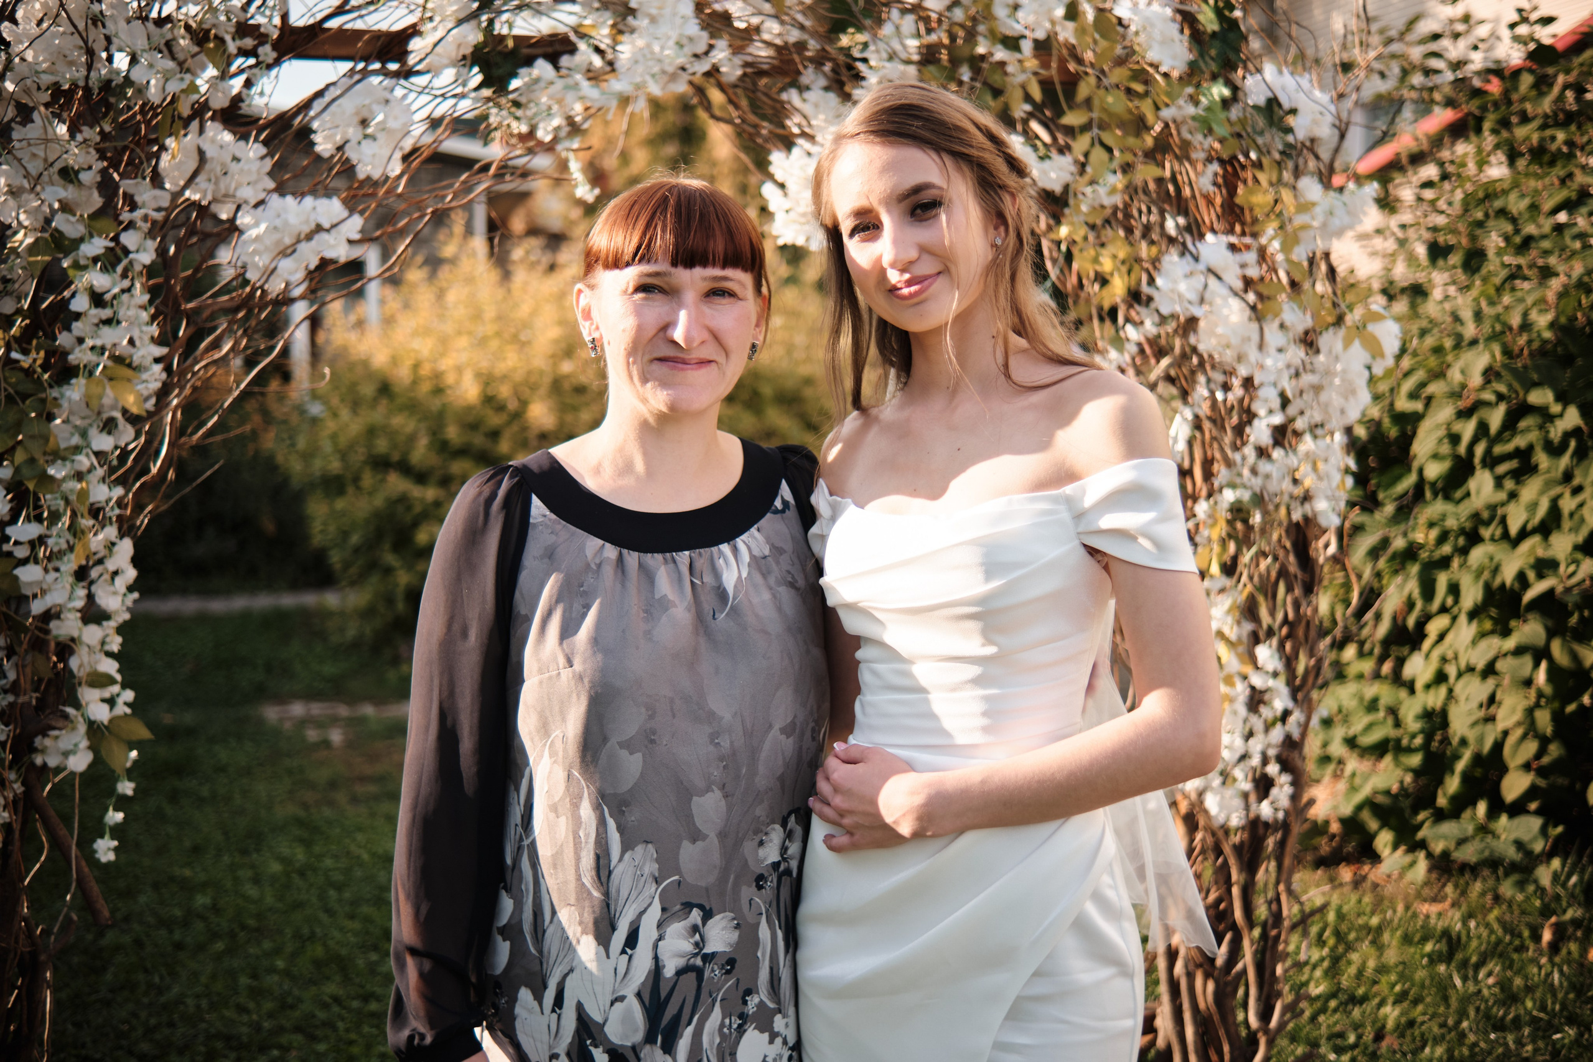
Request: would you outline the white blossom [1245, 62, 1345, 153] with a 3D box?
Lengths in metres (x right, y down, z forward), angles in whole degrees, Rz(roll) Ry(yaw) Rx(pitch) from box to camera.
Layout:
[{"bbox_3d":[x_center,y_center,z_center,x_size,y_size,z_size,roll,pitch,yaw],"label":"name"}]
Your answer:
[{"bbox_3d":[0.835,-0.710,2.600,0.158,0.143,0.125,0,2,9],"label":"white blossom"}]

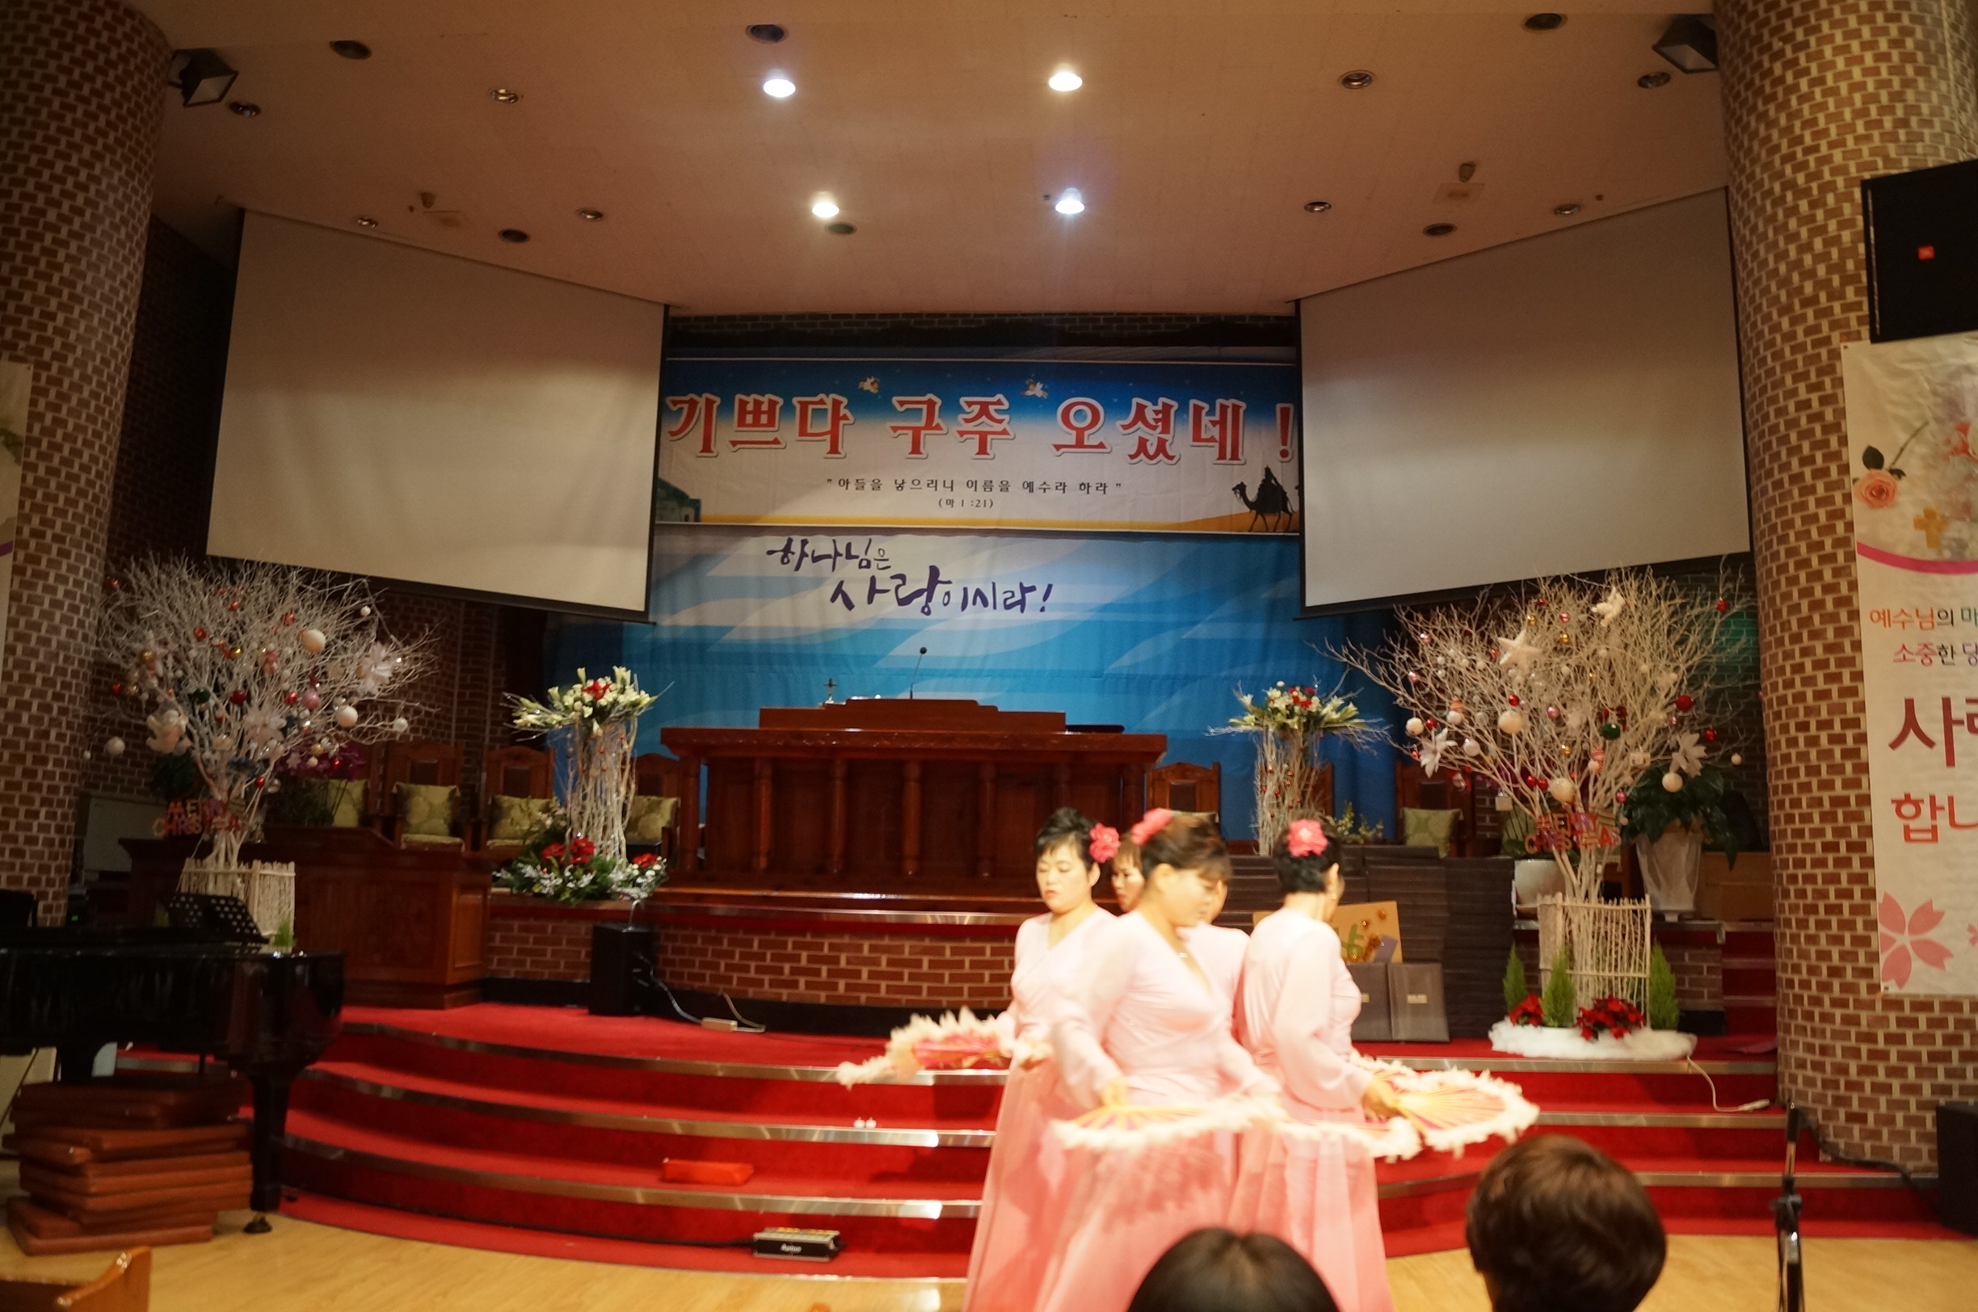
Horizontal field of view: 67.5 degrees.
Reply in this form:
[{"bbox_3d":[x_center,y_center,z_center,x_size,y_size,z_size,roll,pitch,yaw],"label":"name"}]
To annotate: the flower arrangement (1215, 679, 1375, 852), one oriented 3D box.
[{"bbox_3d":[1.694,0.804,8.350,0.870,1.320,0.720,1,-9,0],"label":"flower arrangement"}]

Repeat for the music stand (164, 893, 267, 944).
[{"bbox_3d":[-3.133,1.064,6.000,0.220,0.220,0.420,9,-12,-39],"label":"music stand"}]

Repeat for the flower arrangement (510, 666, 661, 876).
[{"bbox_3d":[-2.516,0.766,9.285,0.920,1.430,0.750,1,-9,3],"label":"flower arrangement"}]

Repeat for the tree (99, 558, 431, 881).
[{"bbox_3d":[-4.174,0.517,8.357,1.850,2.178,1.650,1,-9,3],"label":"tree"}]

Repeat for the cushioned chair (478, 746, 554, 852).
[{"bbox_3d":[-3.272,1.102,10.095,0.620,1.028,0.620,3,-9,-10],"label":"cushioned chair"}]

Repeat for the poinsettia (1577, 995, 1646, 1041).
[{"bbox_3d":[3.057,1.787,7.271,0.330,0.250,0.290,1,-9,3],"label":"poinsettia"}]

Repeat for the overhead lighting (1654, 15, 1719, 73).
[{"bbox_3d":[3.537,-3.099,7.500,0.270,0.220,0.220,14,1,-28],"label":"overhead lighting"}]

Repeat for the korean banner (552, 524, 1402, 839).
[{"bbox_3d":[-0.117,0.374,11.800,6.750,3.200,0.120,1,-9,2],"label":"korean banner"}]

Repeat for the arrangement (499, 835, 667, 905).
[{"bbox_3d":[-2.470,1.301,9.000,1.030,0.430,0.550,1,-9,3],"label":"arrangement"}]

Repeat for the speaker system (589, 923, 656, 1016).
[{"bbox_3d":[-2.028,1.760,8.220,0.280,0.480,0.280,-6,-12,38],"label":"speaker system"}]

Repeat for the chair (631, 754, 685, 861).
[{"bbox_3d":[-2.519,1.257,10.900,0.560,1.080,0.600,2,-9,-5],"label":"chair"}]

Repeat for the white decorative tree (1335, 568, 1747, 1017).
[{"bbox_3d":[2.805,0.764,7.500,1.950,2.400,1.800,0,-9,8],"label":"white decorative tree"}]

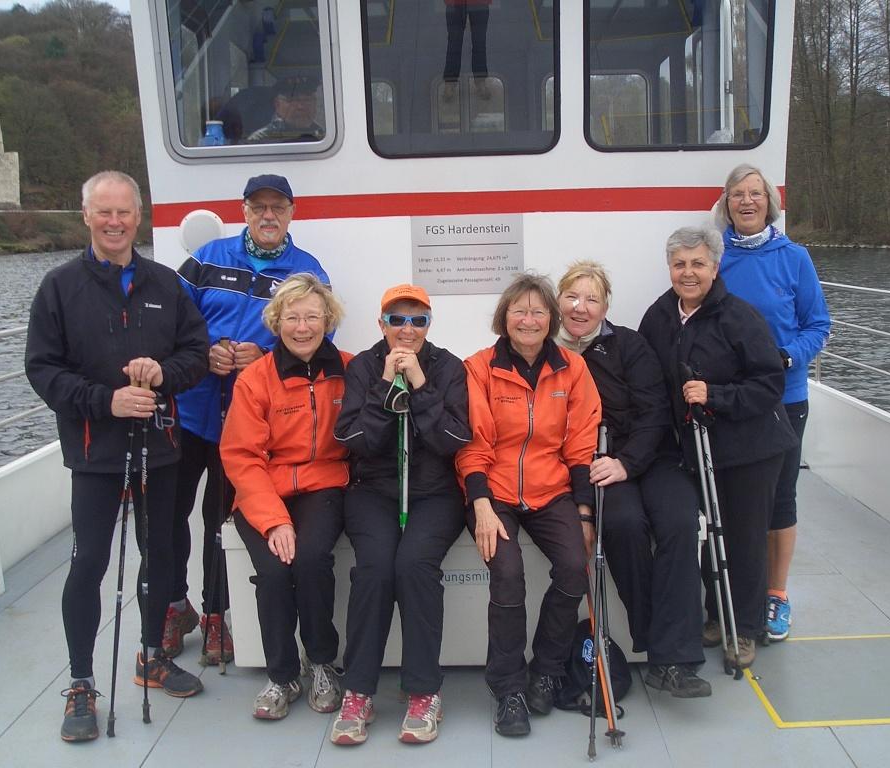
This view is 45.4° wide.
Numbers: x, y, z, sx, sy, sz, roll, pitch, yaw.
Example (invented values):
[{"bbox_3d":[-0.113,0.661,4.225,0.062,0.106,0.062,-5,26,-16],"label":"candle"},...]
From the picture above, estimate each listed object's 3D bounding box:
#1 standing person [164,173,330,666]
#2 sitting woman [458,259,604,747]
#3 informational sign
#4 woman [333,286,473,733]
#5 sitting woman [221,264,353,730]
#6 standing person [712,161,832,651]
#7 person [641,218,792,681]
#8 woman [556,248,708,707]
[{"bbox_3d":[-0.697,0.116,3.974,0.620,1.760,0.420,-3,8,-11],"label":"standing person"},{"bbox_3d":[0.279,0.340,3.545,0.490,1.390,0.730,-1,8,4],"label":"sitting woman"},{"bbox_3d":[0.093,-0.519,4.300,0.451,0.319,0.015,-1,8,2],"label":"informational sign"},{"bbox_3d":[-0.141,0.363,3.526,0.470,1.370,0.720,-2,8,-3],"label":"woman"},{"bbox_3d":[-0.522,0.341,3.643,0.480,1.410,0.700,-3,8,-10],"label":"sitting woman"},{"bbox_3d":[1.202,0.068,4.014,0.500,1.750,0.380,1,8,17],"label":"standing person"},{"bbox_3d":[0.956,0.215,3.772,0.550,1.550,0.450,2,9,23],"label":"person"},{"bbox_3d":[0.637,0.287,3.710,0.520,1.430,0.700,0,8,7],"label":"woman"}]

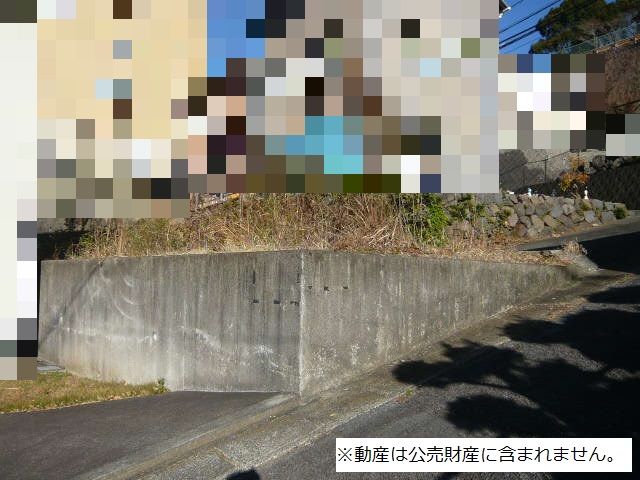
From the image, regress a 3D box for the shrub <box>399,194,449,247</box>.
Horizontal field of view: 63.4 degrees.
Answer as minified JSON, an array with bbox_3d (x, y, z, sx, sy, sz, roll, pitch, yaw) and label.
[{"bbox_3d":[2.859,-0.539,14.300,1.350,1.500,1.100,0,-4,0],"label":"shrub"}]

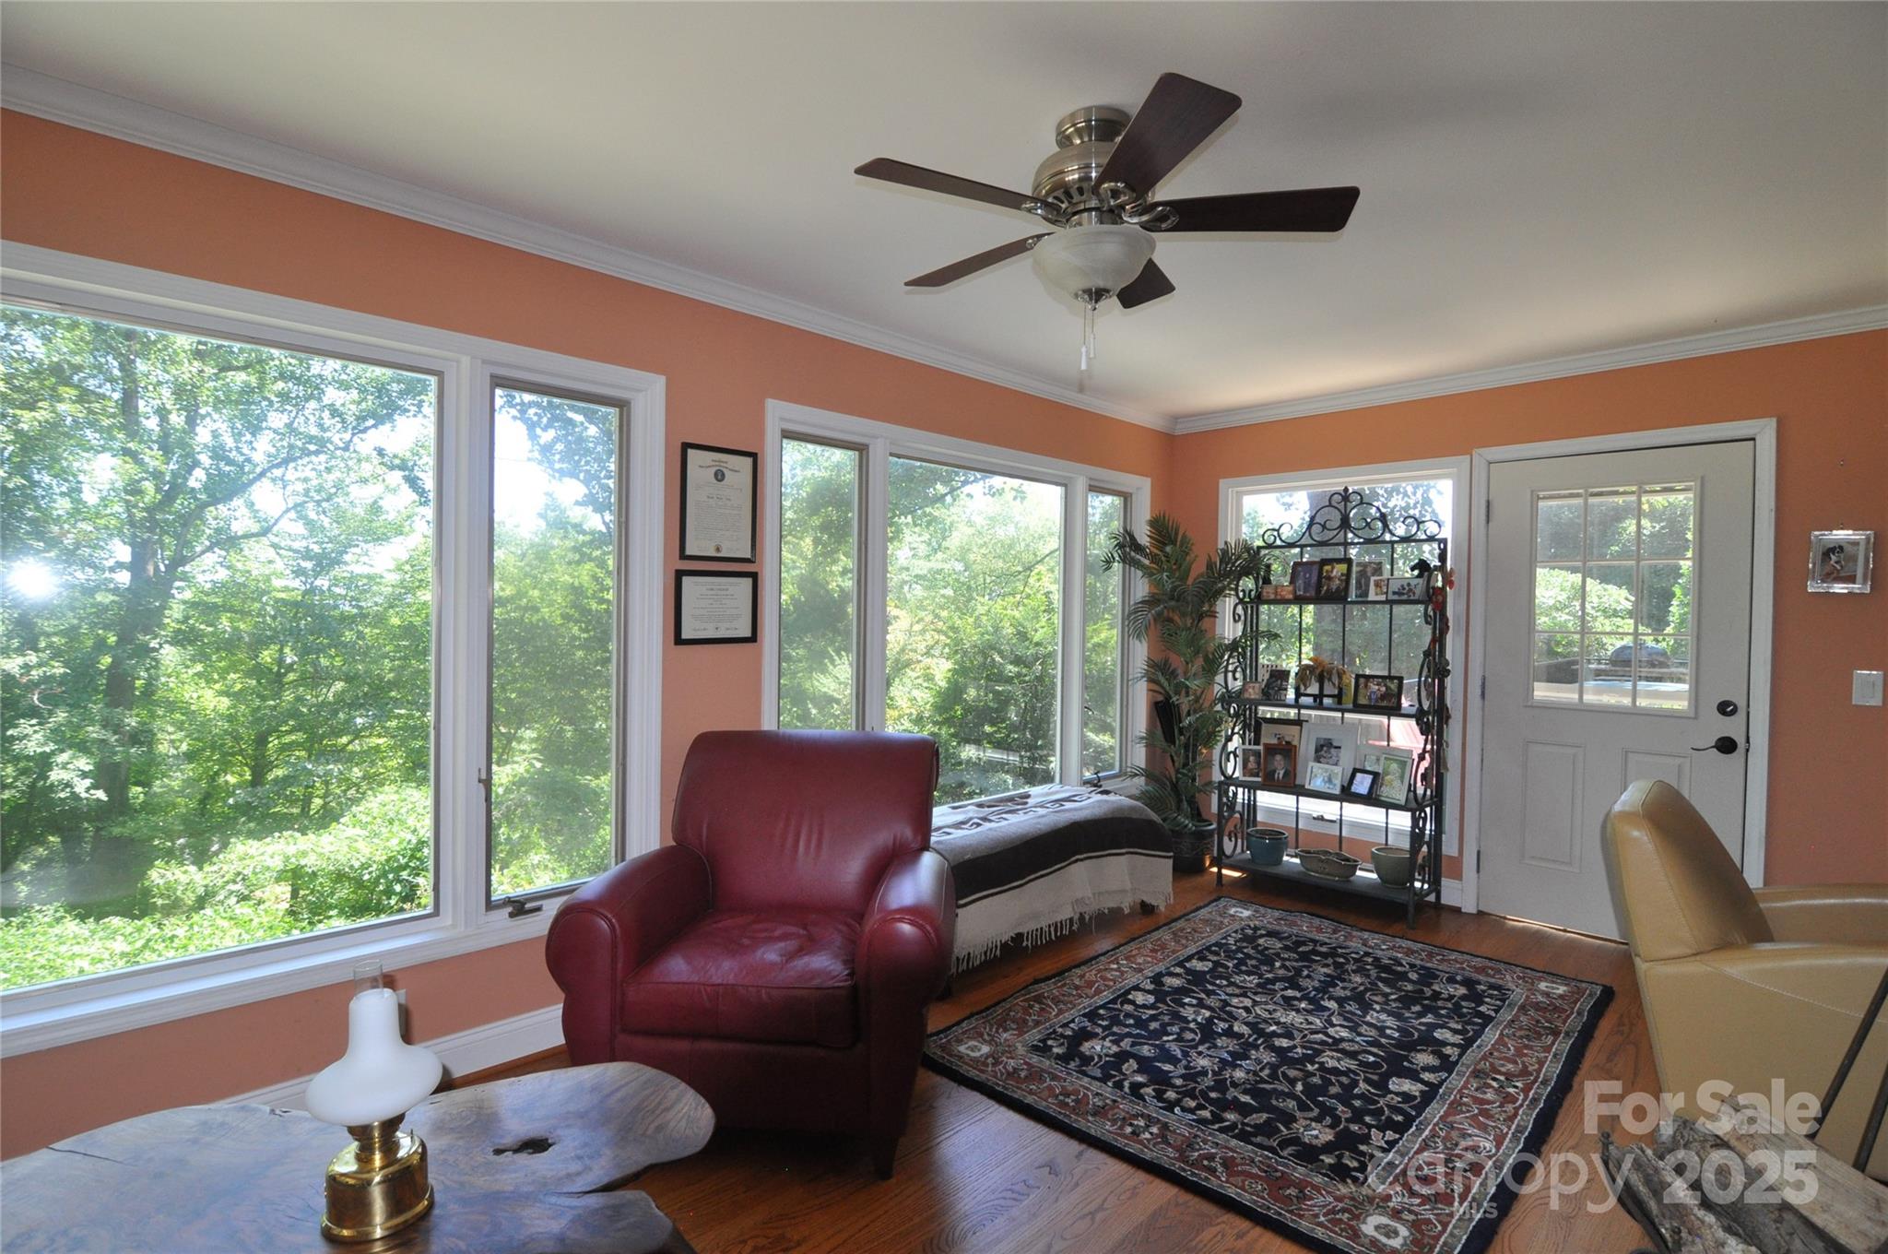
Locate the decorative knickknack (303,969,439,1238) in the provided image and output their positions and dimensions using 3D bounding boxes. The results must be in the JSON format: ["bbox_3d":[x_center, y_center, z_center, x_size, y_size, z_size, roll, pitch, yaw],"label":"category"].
[{"bbox_3d":[-0.836,0.683,1.228,0.165,0.386,0.165,0,1,-43],"label":"decorative knickknack"}]

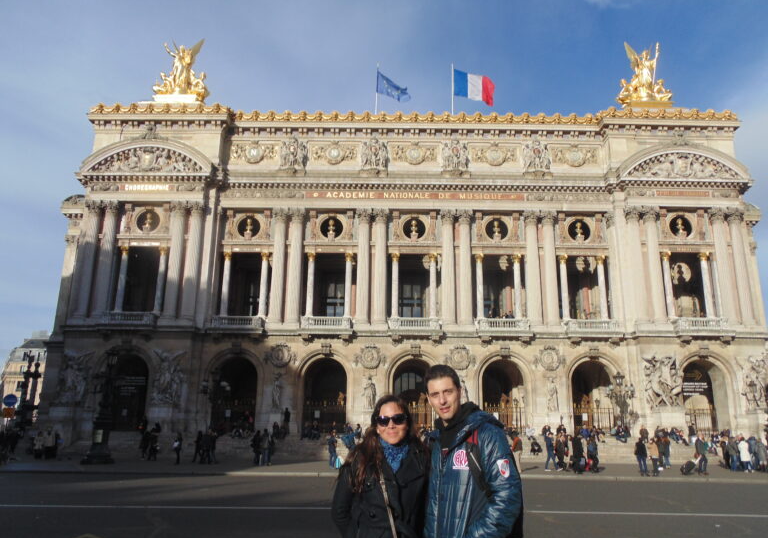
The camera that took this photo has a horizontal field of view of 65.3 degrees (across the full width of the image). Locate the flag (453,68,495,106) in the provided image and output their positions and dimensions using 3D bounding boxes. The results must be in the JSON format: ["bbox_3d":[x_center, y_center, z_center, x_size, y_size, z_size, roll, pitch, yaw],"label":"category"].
[{"bbox_3d":[8.590,-17.262,57.078,3.959,3.938,1.000,1,-14,0],"label":"flag"}]

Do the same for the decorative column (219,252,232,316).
[{"bbox_3d":[-14.007,1.284,52.987,0.720,5.684,0.720,1,-15,0],"label":"decorative column"}]

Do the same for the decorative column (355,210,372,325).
[{"bbox_3d":[-1.735,-0.196,51.714,1.250,10.273,1.250,1,-14,1],"label":"decorative column"}]

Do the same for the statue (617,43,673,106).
[{"bbox_3d":[25.743,-19.189,59.093,5.000,7.343,3.500,1,-14,1],"label":"statue"}]

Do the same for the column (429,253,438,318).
[{"bbox_3d":[4.301,1.432,51.844,0.740,5.769,0.740,1,-14,1],"label":"column"}]

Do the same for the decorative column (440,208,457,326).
[{"bbox_3d":[5.575,-0.147,51.618,1.250,10.211,1.250,1,-14,1],"label":"decorative column"}]

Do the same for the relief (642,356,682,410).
[{"bbox_3d":[21.538,8.753,46.244,3.100,4.169,1.300,1,-14,1],"label":"relief"}]

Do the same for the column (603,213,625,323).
[{"bbox_3d":[19.662,-0.195,50.950,1.200,9.744,1.150,1,-14,0],"label":"column"}]

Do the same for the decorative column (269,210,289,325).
[{"bbox_3d":[-8.912,-0.270,50.501,1.250,9.885,1.250,1,-14,0],"label":"decorative column"}]

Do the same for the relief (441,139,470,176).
[{"bbox_3d":[6.667,-10.258,55.278,2.679,3.704,0.900,1,-15,1],"label":"relief"}]

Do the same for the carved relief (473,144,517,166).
[{"bbox_3d":[10.098,-10.401,54.730,3.900,2.230,0.400,1,-14,1],"label":"carved relief"}]

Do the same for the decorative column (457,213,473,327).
[{"bbox_3d":[6.928,-0.156,50.551,1.250,9.979,1.250,1,-14,0],"label":"decorative column"}]

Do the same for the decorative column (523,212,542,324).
[{"bbox_3d":[13.322,-0.232,53.138,1.250,10.314,1.250,1,-15,1],"label":"decorative column"}]

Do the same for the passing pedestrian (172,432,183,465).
[{"bbox_3d":[-10.557,9.182,30.639,0.420,1.620,0.470,1,-15,0],"label":"passing pedestrian"}]

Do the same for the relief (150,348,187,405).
[{"bbox_3d":[-16.420,8.280,45.638,2.738,4.278,1.400,1,-14,0],"label":"relief"}]

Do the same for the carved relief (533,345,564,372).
[{"bbox_3d":[13.424,7.308,48.879,2.600,2.107,0.400,1,-14,1],"label":"carved relief"}]

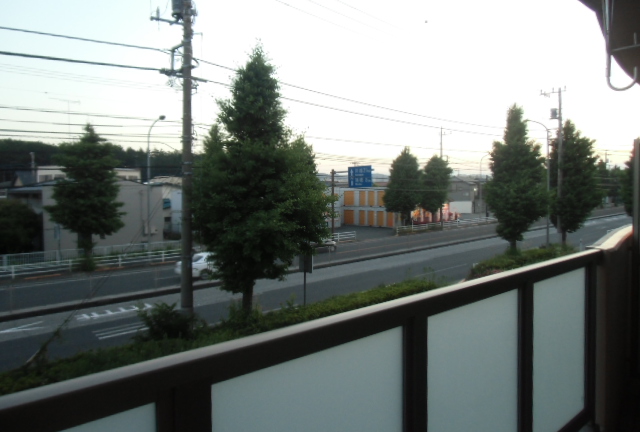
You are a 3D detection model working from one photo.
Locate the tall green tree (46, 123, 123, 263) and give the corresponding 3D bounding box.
[{"bbox_3d":[-15.323,-1.234,28.742,5.139,9.367,5.139,-2,2,-39],"label":"tall green tree"}]

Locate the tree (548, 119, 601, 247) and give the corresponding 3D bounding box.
[{"bbox_3d":[20.619,-2.648,35.989,4.300,10.200,4.300,-3,3,-44],"label":"tree"}]

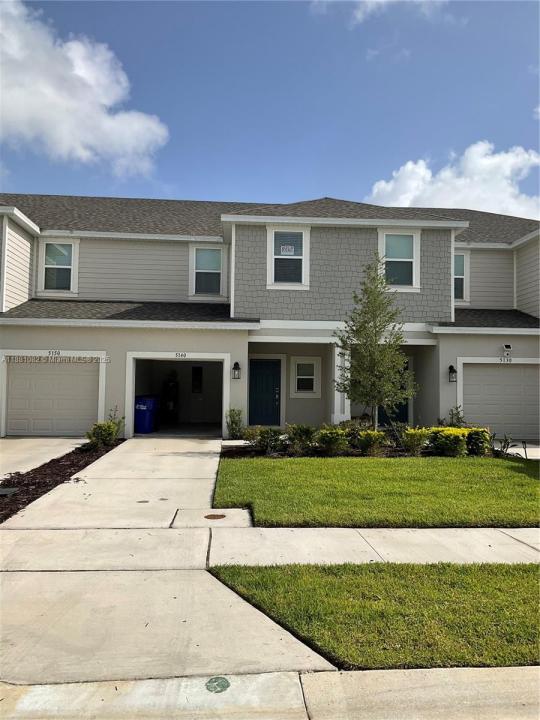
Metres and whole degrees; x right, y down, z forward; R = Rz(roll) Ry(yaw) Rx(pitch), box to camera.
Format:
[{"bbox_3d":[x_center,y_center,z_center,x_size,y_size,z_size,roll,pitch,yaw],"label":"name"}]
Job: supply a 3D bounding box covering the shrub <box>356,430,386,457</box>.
[{"bbox_3d":[2.299,1.902,13.661,0.680,0.600,0.650,1,-3,-3],"label":"shrub"}]

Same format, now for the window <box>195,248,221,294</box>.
[{"bbox_3d":[-1.916,-2.738,18.652,0.830,1.465,0.120,1,-3,-5],"label":"window"}]

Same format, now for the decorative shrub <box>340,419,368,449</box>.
[{"bbox_3d":[2.011,1.760,14.348,0.676,0.734,0.680,1,-3,-5],"label":"decorative shrub"}]

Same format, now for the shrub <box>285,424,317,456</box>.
[{"bbox_3d":[0.690,1.808,13.634,0.729,0.697,0.720,1,-3,-5],"label":"shrub"}]

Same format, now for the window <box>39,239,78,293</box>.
[{"bbox_3d":[-6.414,-2.805,18.291,1.180,1.630,0.130,1,-3,-3],"label":"window"}]

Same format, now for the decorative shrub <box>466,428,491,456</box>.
[{"bbox_3d":[4.802,1.900,13.893,0.580,0.620,0.600,1,-3,-3],"label":"decorative shrub"}]

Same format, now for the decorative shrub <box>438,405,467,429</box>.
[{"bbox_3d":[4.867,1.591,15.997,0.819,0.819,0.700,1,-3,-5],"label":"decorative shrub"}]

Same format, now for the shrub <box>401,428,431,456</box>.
[{"bbox_3d":[3.341,1.894,13.849,0.705,0.639,0.660,1,-3,-5],"label":"shrub"}]

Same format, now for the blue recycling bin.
[{"bbox_3d":[-3.652,1.605,17.766,0.680,1.120,0.800,1,-3,-3],"label":"blue recycling bin"}]

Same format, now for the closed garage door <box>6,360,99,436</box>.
[{"bbox_3d":[-5.778,1.017,16.050,2.398,2.063,0.120,1,-3,-5],"label":"closed garage door"}]

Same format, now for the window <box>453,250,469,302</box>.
[{"bbox_3d":[5.692,-2.603,18.915,1.150,1.600,0.130,1,-3,-3],"label":"window"}]

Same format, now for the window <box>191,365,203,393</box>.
[{"bbox_3d":[-2.738,0.713,22.621,0.420,1.020,0.100,1,-3,-3],"label":"window"}]

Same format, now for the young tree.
[{"bbox_3d":[2.485,-0.240,14.178,1.962,4.521,1.850,1,-3,-5],"label":"young tree"}]

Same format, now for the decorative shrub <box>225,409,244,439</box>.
[{"bbox_3d":[-0.930,1.691,15.816,0.524,0.836,0.520,1,-3,-5],"label":"decorative shrub"}]

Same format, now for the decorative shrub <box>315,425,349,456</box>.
[{"bbox_3d":[1.388,1.829,13.617,0.760,0.700,0.700,1,-3,-3],"label":"decorative shrub"}]

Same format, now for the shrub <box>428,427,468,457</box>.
[{"bbox_3d":[4.119,1.879,13.913,0.949,0.688,0.800,1,-3,-5],"label":"shrub"}]

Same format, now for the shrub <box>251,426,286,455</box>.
[{"bbox_3d":[-0.011,1.821,13.645,0.770,0.630,0.700,1,-3,-3],"label":"shrub"}]

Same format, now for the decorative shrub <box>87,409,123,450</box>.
[{"bbox_3d":[-3.941,1.641,14.450,0.920,0.950,0.850,1,-3,-3],"label":"decorative shrub"}]

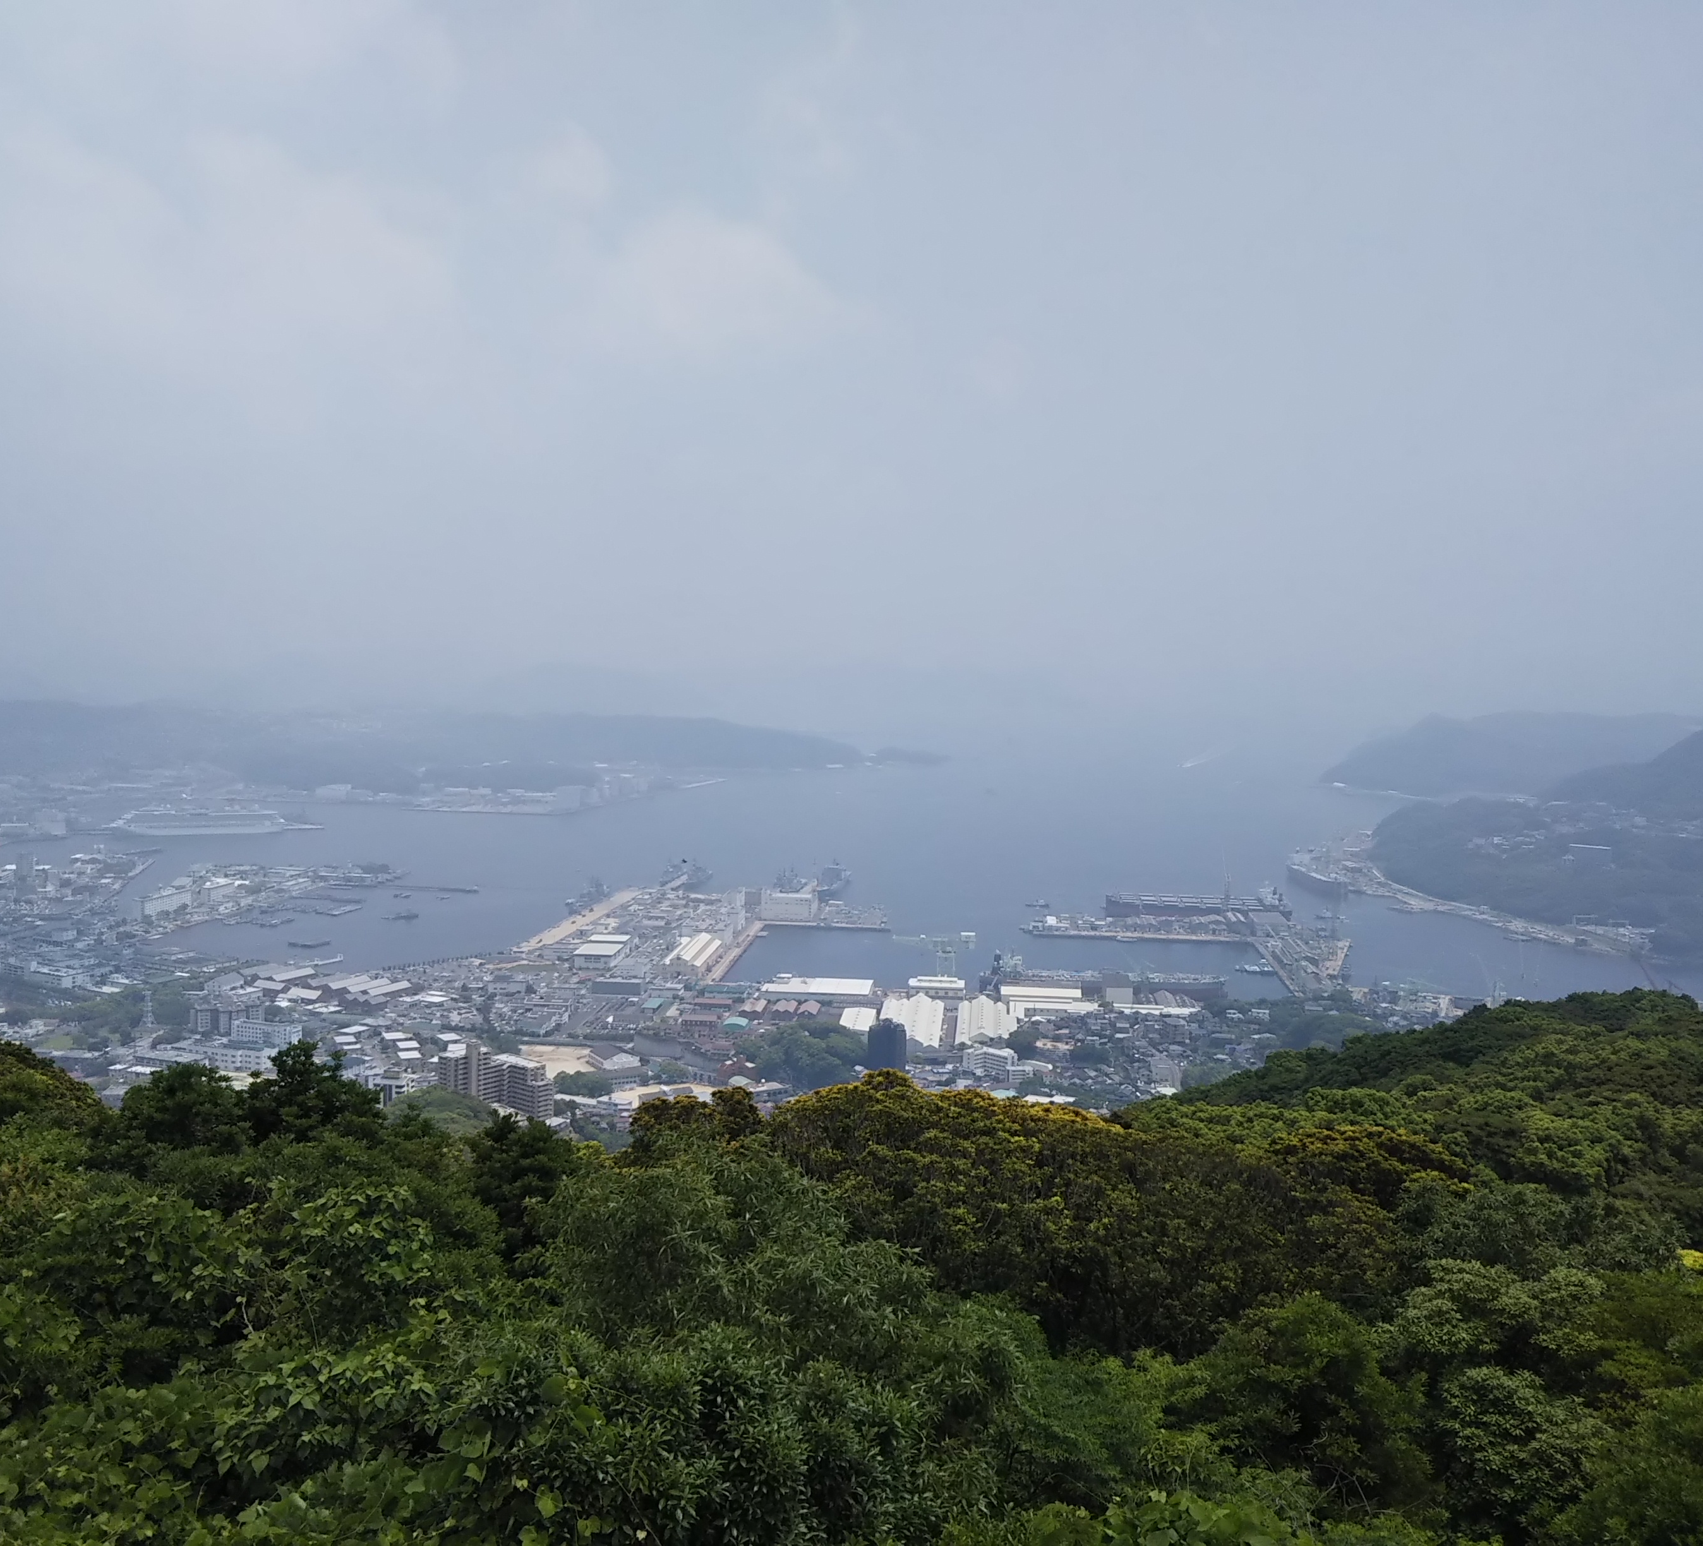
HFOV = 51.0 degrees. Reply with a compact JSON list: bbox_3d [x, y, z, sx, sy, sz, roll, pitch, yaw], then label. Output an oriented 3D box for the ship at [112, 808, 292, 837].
[{"bbox_3d":[-1123.050,79.780,3069.080,292.000,48.000,36.000,-1,5,-14],"label":"ship"}]

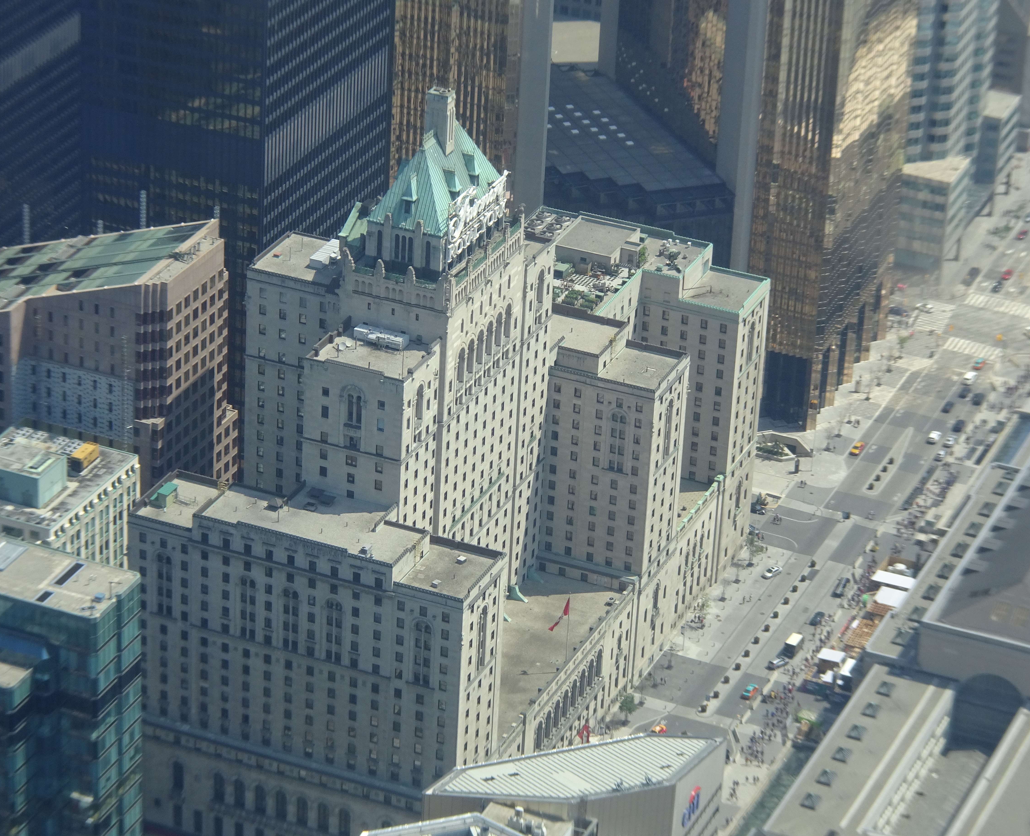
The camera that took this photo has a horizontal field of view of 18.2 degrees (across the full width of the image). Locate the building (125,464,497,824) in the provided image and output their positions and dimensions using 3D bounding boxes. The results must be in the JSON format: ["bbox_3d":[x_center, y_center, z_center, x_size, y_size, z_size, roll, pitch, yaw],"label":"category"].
[{"bbox_3d":[-35.766,48.843,576.538,64.700,71.300,20.400,13,29,19],"label":"building"}]

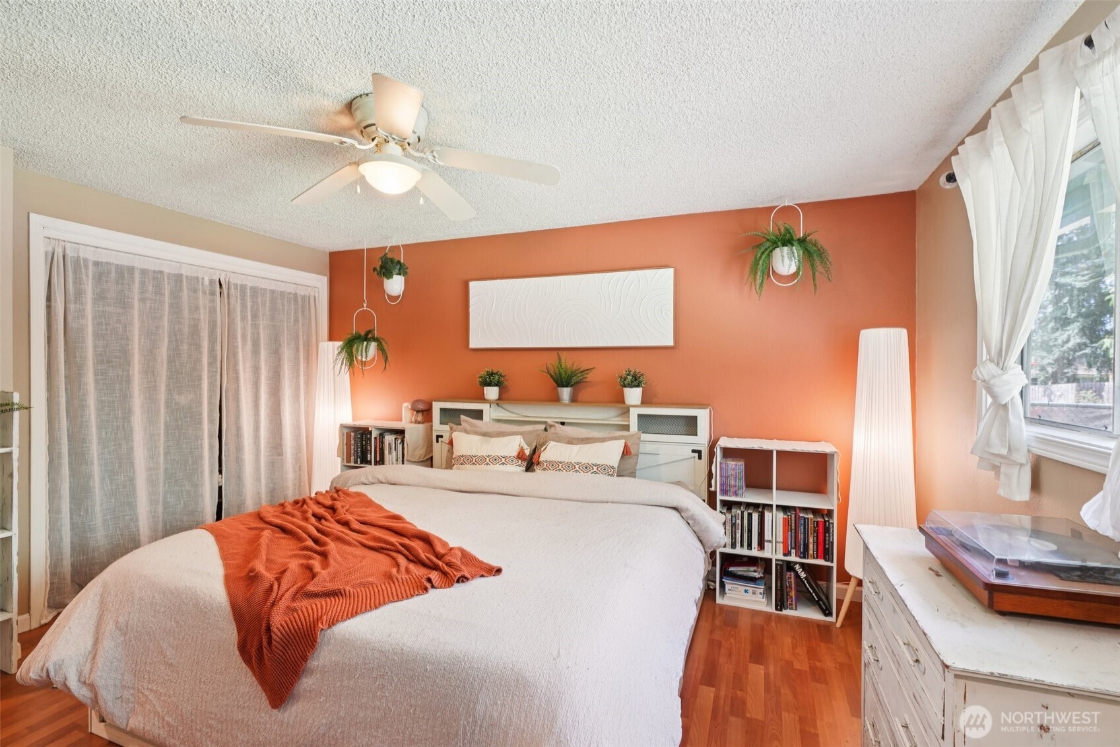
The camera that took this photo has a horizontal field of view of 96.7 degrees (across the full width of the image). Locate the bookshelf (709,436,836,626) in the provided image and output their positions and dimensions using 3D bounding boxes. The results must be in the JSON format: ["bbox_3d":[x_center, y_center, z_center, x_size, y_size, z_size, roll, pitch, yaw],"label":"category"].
[{"bbox_3d":[1.271,0.890,2.957,0.620,0.925,0.310,0,1,21],"label":"bookshelf"}]

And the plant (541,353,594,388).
[{"bbox_3d":[0.045,-0.021,3.445,0.375,0.236,0.329,0,1,22],"label":"plant"}]

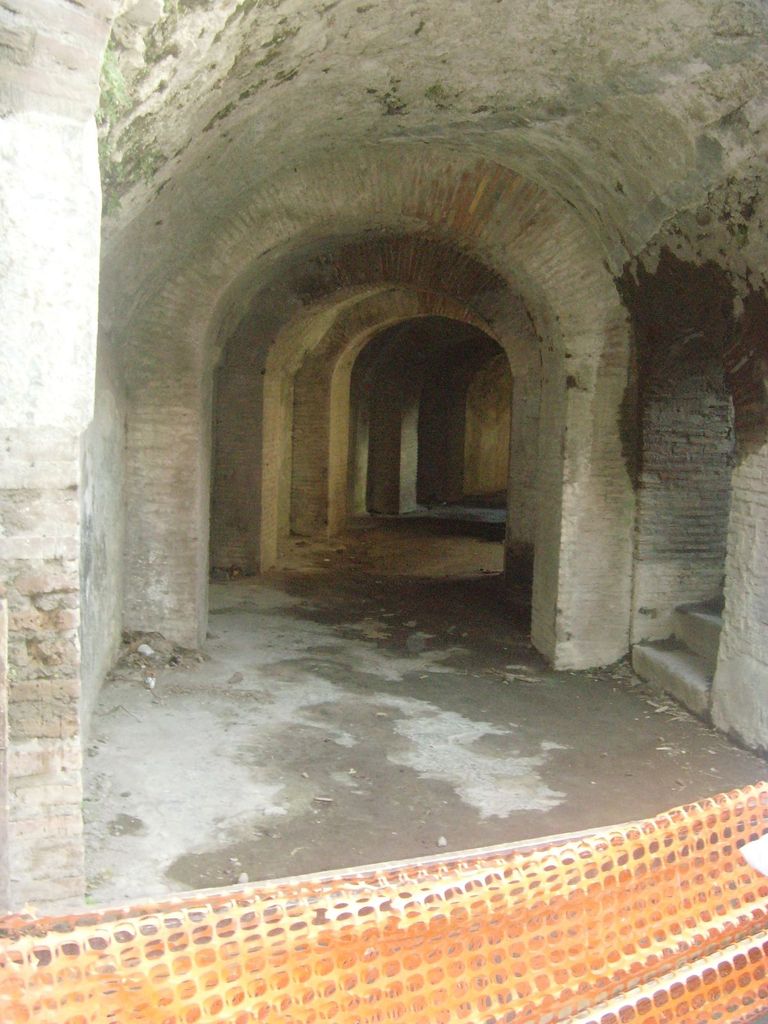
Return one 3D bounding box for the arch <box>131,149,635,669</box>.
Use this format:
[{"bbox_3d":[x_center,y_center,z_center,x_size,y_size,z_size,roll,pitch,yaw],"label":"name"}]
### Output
[{"bbox_3d":[-0.007,-0.639,7.396,3.106,3.129,0.700,2,5,-2],"label":"arch"}]

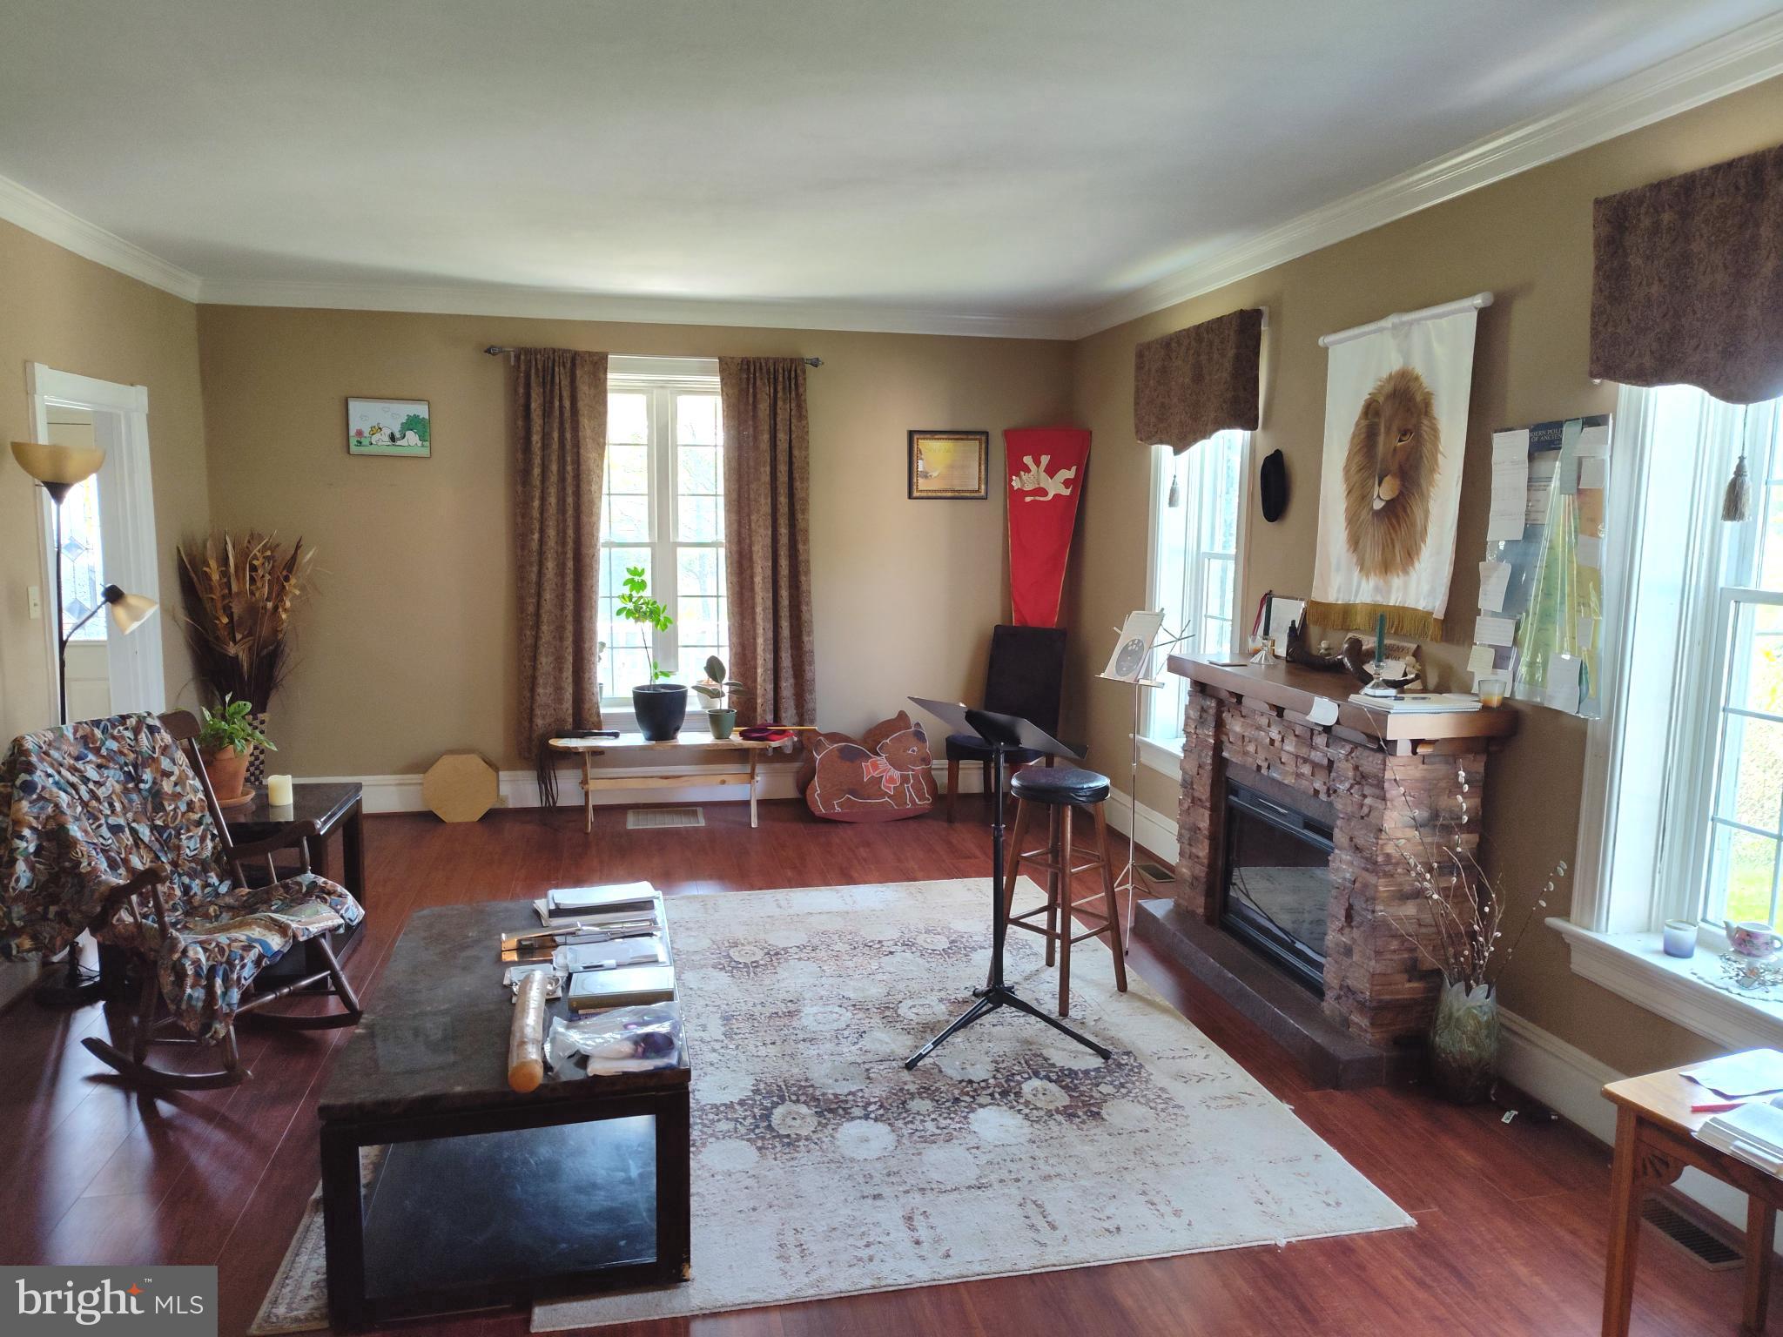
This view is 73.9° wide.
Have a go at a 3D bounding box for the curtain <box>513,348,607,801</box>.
[{"bbox_3d":[-1.746,-0.562,6.249,0.500,2.170,0.110,-1,8,-12],"label":"curtain"}]

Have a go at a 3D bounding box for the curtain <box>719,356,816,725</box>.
[{"bbox_3d":[-0.668,-0.603,6.480,0.535,2.140,0.110,-1,8,-12],"label":"curtain"}]

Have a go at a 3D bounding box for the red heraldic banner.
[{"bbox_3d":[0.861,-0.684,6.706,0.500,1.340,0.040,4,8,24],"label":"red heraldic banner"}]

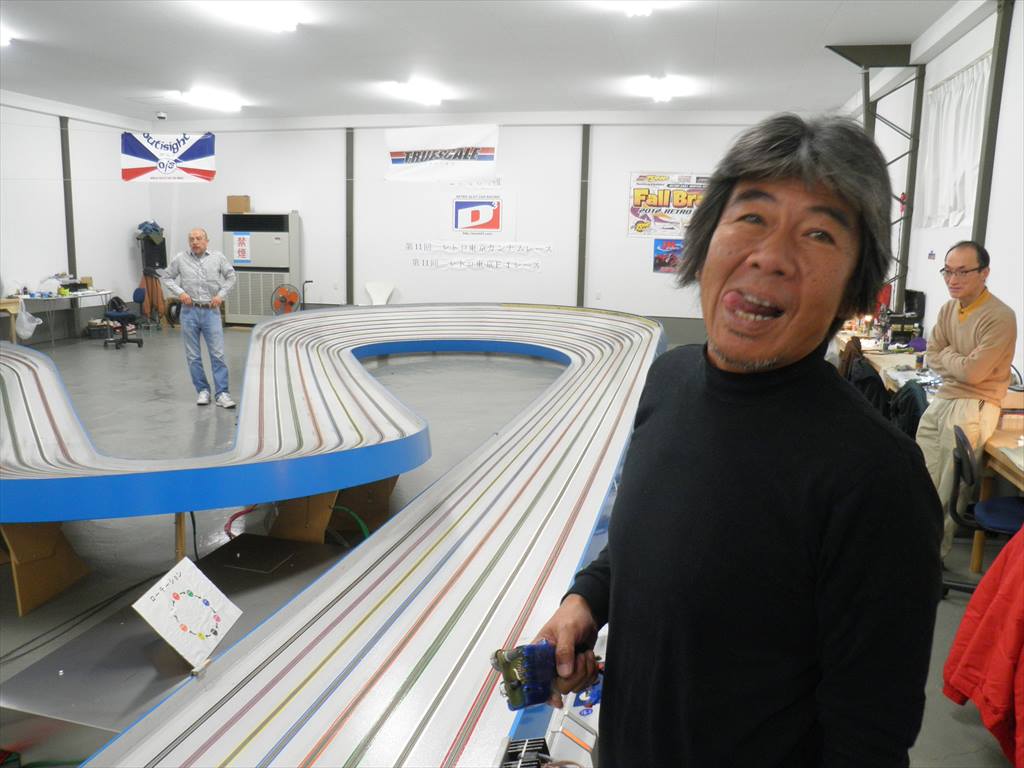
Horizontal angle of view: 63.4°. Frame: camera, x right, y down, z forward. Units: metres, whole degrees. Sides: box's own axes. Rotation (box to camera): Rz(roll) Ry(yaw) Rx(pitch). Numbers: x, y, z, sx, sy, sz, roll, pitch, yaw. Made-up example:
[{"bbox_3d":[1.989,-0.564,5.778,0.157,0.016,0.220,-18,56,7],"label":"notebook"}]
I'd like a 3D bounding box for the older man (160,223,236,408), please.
[{"bbox_3d":[-3.039,-0.644,8.053,0.700,1.690,0.420,-2,10,-18],"label":"older man"}]

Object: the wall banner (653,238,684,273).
[{"bbox_3d":[2.450,-1.975,12.805,0.500,0.500,0.020,3,10,12],"label":"wall banner"}]

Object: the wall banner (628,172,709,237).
[{"bbox_3d":[2.546,-2.733,12.655,1.480,0.960,0.020,3,10,12],"label":"wall banner"}]

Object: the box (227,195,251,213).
[{"bbox_3d":[-4.586,-3.030,14.028,0.370,0.300,0.270,3,10,12],"label":"box"}]

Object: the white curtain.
[{"bbox_3d":[3.741,-1.987,7.090,0.100,1.300,1.750,3,10,12],"label":"white curtain"}]

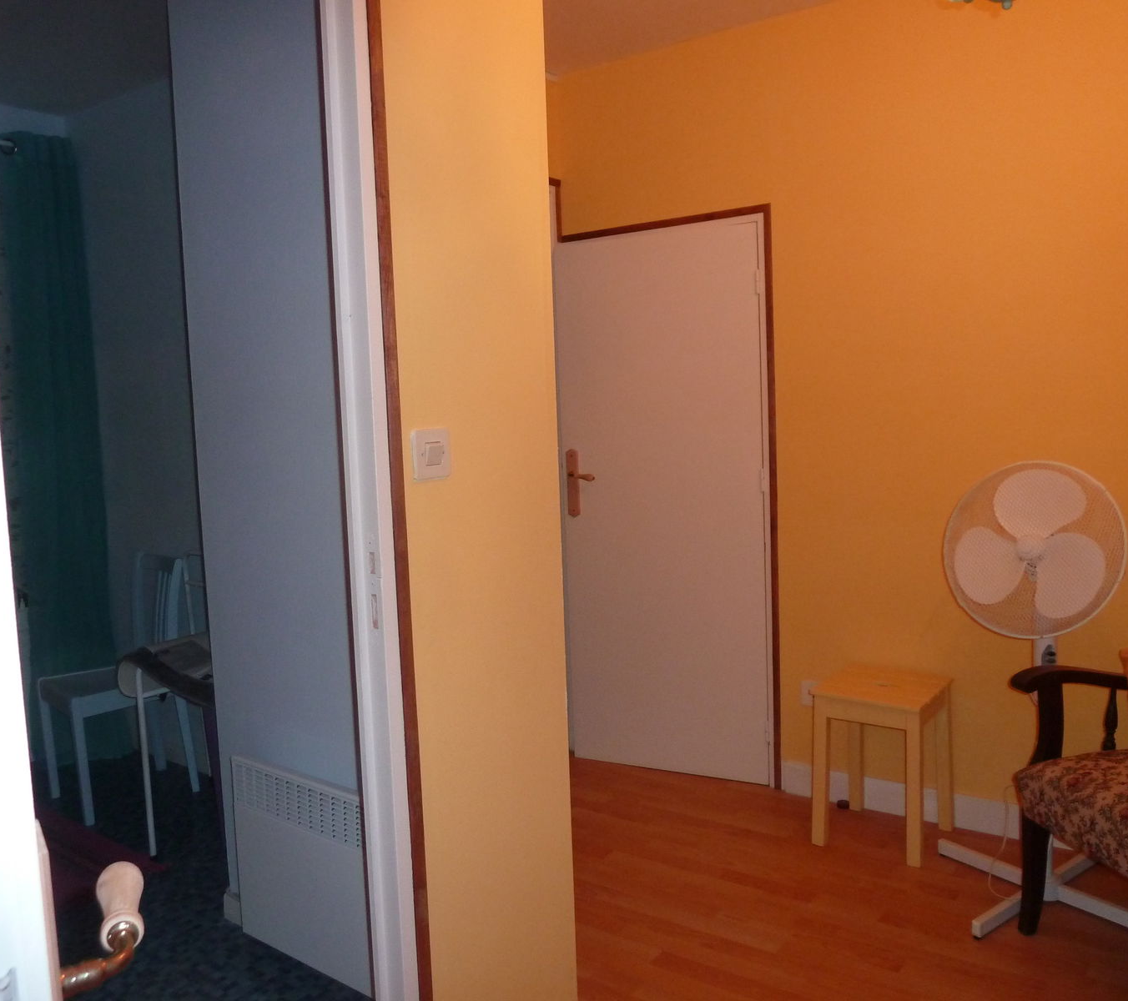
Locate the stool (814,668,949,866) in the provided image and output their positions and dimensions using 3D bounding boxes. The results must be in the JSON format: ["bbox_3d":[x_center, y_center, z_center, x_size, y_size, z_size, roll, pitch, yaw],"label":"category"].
[{"bbox_3d":[0.962,0.781,2.894,0.322,0.466,0.328,2,6,38],"label":"stool"}]

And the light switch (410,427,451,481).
[{"bbox_3d":[-0.215,-0.074,1.563,0.015,0.080,0.080,1,6,34],"label":"light switch"}]

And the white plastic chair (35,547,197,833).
[{"bbox_3d":[-1.591,0.638,3.426,0.410,0.845,0.385,-7,7,-44],"label":"white plastic chair"}]

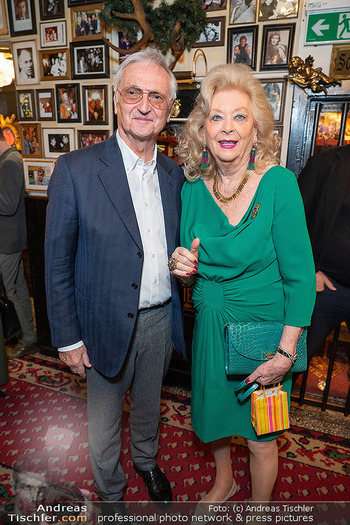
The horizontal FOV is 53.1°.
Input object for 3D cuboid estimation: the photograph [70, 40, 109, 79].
[{"bbox_3d":[-0.495,-1.170,2.025,0.248,0.197,0.022,6,16,17],"label":"photograph"}]

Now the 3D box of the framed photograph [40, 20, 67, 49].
[{"bbox_3d":[-0.714,-1.336,2.054,0.174,0.128,0.022,6,16,17],"label":"framed photograph"}]

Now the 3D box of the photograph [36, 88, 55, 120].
[{"bbox_3d":[-0.778,-0.955,2.133,0.122,0.175,0.022,5,15,15],"label":"photograph"}]

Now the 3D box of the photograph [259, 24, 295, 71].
[{"bbox_3d":[0.503,-1.059,1.722,0.151,0.199,0.022,6,16,17],"label":"photograph"}]

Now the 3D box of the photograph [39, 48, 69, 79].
[{"bbox_3d":[-0.699,-1.156,2.060,0.194,0.157,0.022,5,15,15],"label":"photograph"}]

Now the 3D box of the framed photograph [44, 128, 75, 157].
[{"bbox_3d":[-0.735,-0.755,2.214,0.231,0.179,0.022,6,16,17],"label":"framed photograph"}]

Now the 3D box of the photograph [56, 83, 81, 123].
[{"bbox_3d":[-0.627,-0.946,2.092,0.156,0.212,0.022,5,15,15],"label":"photograph"}]

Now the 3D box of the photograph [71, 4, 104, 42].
[{"bbox_3d":[-0.484,-1.330,1.954,0.190,0.168,0.022,5,15,15],"label":"photograph"}]

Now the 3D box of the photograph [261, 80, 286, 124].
[{"bbox_3d":[0.487,-0.823,1.805,0.153,0.213,0.022,5,15,15],"label":"photograph"}]

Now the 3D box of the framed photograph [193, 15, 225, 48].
[{"bbox_3d":[0.170,-1.183,1.800,0.172,0.132,0.022,6,16,17],"label":"framed photograph"}]

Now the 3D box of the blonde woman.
[{"bbox_3d":[0.220,0.241,1.198,0.500,1.620,0.390,7,16,21],"label":"blonde woman"}]

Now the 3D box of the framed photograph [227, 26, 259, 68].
[{"bbox_3d":[0.338,-1.078,1.772,0.154,0.201,0.022,6,16,17],"label":"framed photograph"}]

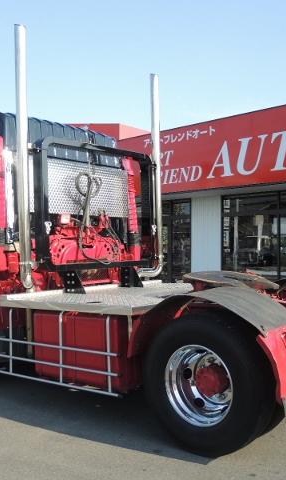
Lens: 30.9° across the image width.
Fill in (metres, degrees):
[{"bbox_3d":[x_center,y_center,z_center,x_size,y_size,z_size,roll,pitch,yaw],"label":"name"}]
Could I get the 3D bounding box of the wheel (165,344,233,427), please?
[{"bbox_3d":[0.472,1.104,3.992,0.600,0.600,0.210,-2,-2,37],"label":"wheel"}]

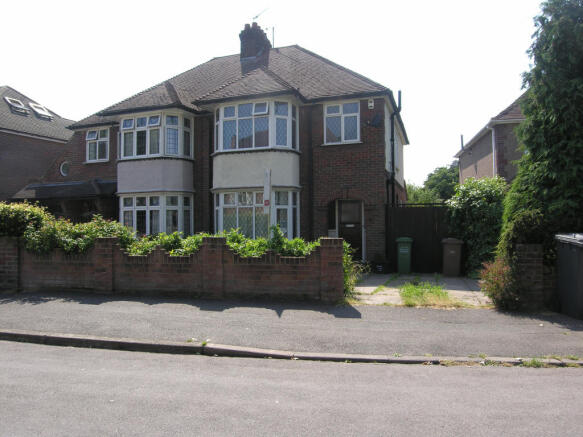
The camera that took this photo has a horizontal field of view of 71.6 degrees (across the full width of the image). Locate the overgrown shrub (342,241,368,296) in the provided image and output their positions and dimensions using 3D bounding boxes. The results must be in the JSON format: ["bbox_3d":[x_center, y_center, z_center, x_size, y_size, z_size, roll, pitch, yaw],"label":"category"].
[{"bbox_3d":[0.967,0.775,6.200,0.420,0.860,0.500,-1,-2,20],"label":"overgrown shrub"}]

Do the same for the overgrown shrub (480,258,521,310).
[{"bbox_3d":[2.767,0.867,5.350,0.480,0.700,0.460,-1,-2,20],"label":"overgrown shrub"}]

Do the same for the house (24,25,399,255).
[{"bbox_3d":[-2.459,-3.244,17.192,13.700,9.970,9.100,-1,-2,20],"label":"house"}]

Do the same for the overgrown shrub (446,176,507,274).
[{"bbox_3d":[5.201,0.196,11.300,1.600,2.680,1.550,-1,-2,20],"label":"overgrown shrub"}]

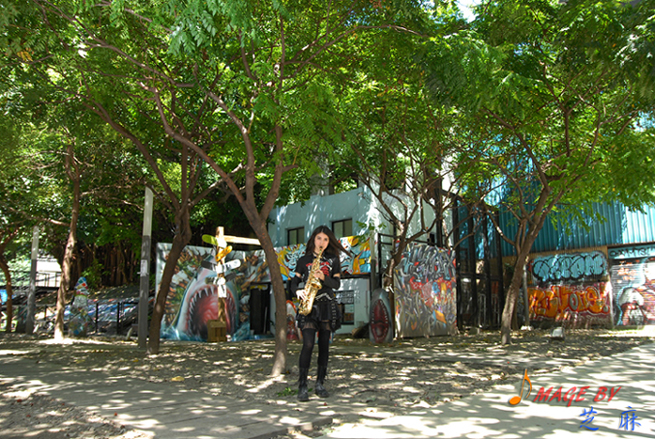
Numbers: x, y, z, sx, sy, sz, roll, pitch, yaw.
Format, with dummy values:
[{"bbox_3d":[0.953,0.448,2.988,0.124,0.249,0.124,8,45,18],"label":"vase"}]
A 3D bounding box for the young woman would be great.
[{"bbox_3d":[-0.090,0.876,4.770,0.580,1.640,0.460,0,-10,0],"label":"young woman"}]

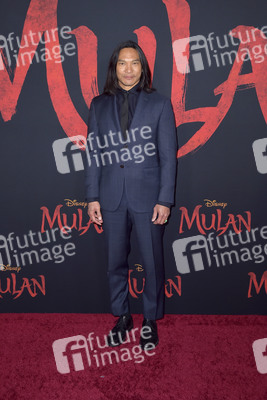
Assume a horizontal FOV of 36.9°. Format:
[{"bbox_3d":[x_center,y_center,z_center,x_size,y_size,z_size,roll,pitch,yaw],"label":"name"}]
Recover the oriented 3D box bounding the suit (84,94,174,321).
[{"bbox_3d":[-0.013,0.036,2.370,0.530,1.360,0.290,2,8,11],"label":"suit"}]

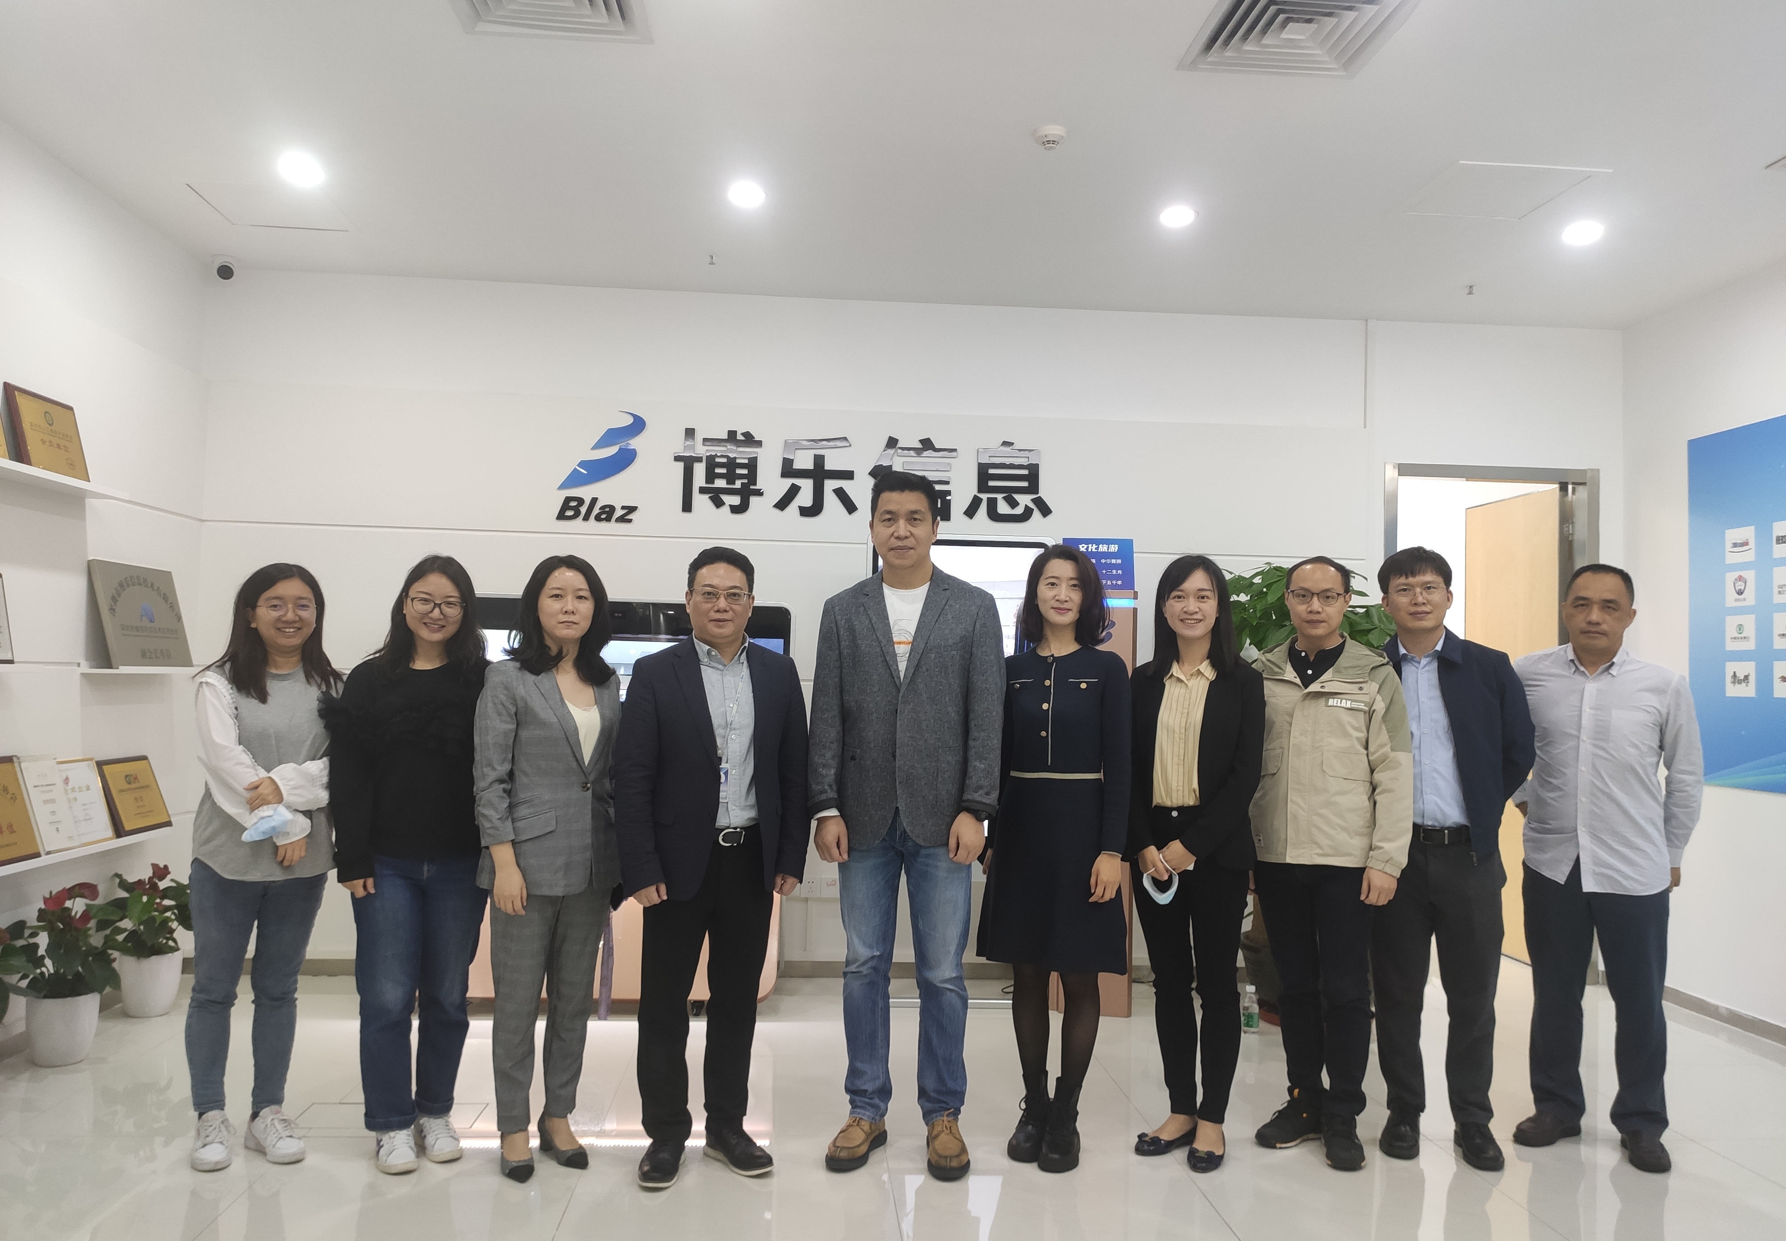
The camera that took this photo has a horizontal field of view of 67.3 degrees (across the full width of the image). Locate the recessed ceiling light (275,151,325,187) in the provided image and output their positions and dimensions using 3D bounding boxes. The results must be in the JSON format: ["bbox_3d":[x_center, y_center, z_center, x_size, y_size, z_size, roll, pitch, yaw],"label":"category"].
[{"bbox_3d":[-2.032,-1.556,4.604,0.150,0.050,0.150,2,-3,-4],"label":"recessed ceiling light"}]

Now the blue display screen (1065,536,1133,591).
[{"bbox_3d":[0.836,-0.224,5.455,0.286,0.210,0.030,1,-3,4],"label":"blue display screen"}]

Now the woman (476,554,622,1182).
[{"bbox_3d":[-0.925,0.631,3.611,0.440,1.615,0.320,3,-3,-31],"label":"woman"}]

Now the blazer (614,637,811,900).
[{"bbox_3d":[-0.492,0.405,3.670,0.510,0.715,0.300,2,-3,-16],"label":"blazer"}]

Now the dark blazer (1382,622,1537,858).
[{"bbox_3d":[1.592,0.370,3.920,0.530,0.695,0.290,0,-3,23],"label":"dark blazer"}]

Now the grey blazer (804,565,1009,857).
[{"bbox_3d":[0.041,0.244,3.756,0.530,0.791,0.300,1,-3,1],"label":"grey blazer"}]

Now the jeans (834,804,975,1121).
[{"bbox_3d":[0.034,0.928,3.737,0.380,0.931,0.250,1,-3,1],"label":"jeans"}]

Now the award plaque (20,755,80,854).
[{"bbox_3d":[-2.830,0.613,4.496,0.025,0.315,0.220,-17,-1,-5],"label":"award plaque"}]

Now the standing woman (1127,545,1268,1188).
[{"bbox_3d":[0.867,0.649,3.829,0.400,1.682,0.310,1,-3,17],"label":"standing woman"}]

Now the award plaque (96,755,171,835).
[{"bbox_3d":[-2.889,0.667,5.106,0.024,0.294,0.400,-17,-1,-5],"label":"award plaque"}]

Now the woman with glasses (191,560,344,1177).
[{"bbox_3d":[-1.703,0.630,3.634,0.420,1.569,0.310,2,-3,-21],"label":"woman with glasses"}]

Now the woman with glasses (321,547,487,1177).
[{"bbox_3d":[-1.301,0.626,3.655,0.500,1.610,0.320,2,-3,-22],"label":"woman with glasses"}]

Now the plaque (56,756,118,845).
[{"bbox_3d":[-2.854,0.636,4.658,0.022,0.303,0.420,-16,-1,-5],"label":"plaque"}]

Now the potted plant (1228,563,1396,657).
[{"bbox_3d":[1.684,0.673,5.412,0.750,1.817,0.720,2,-3,-4],"label":"potted plant"}]

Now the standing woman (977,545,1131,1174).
[{"bbox_3d":[0.454,0.630,3.769,0.420,1.693,0.310,1,-3,8],"label":"standing woman"}]

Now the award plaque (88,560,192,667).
[{"bbox_3d":[-2.881,-0.009,5.150,0.030,0.400,0.590,-14,-1,-4],"label":"award plaque"}]

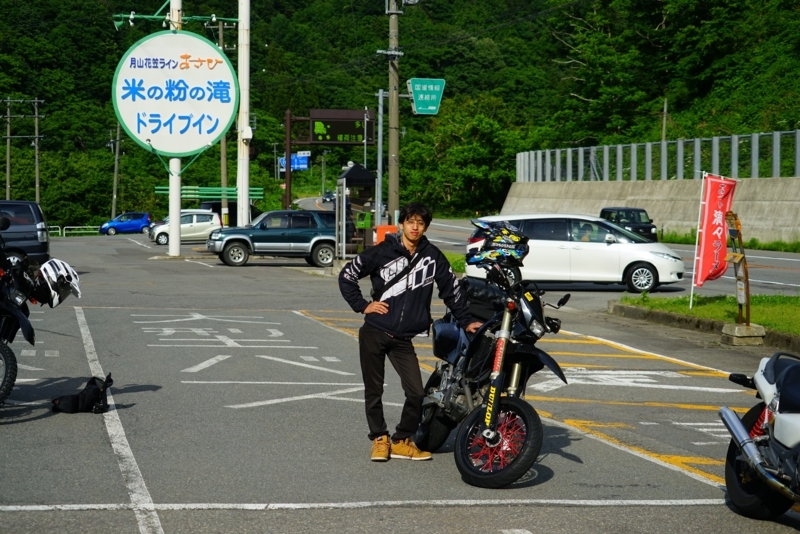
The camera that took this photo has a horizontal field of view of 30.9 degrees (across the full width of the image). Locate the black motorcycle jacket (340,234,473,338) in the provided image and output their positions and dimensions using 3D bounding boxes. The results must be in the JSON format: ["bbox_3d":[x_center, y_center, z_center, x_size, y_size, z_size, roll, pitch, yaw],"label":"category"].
[{"bbox_3d":[0.037,0.133,9.850,0.900,0.700,0.400,0,2,2],"label":"black motorcycle jacket"}]

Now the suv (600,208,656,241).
[{"bbox_3d":[9.815,-1.644,61.967,1.500,1.720,3.420,0,2,-9],"label":"suv"}]

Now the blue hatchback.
[{"bbox_3d":[-18.955,-3.016,99.970,3.750,1.560,1.680,0,2,-14],"label":"blue hatchback"}]

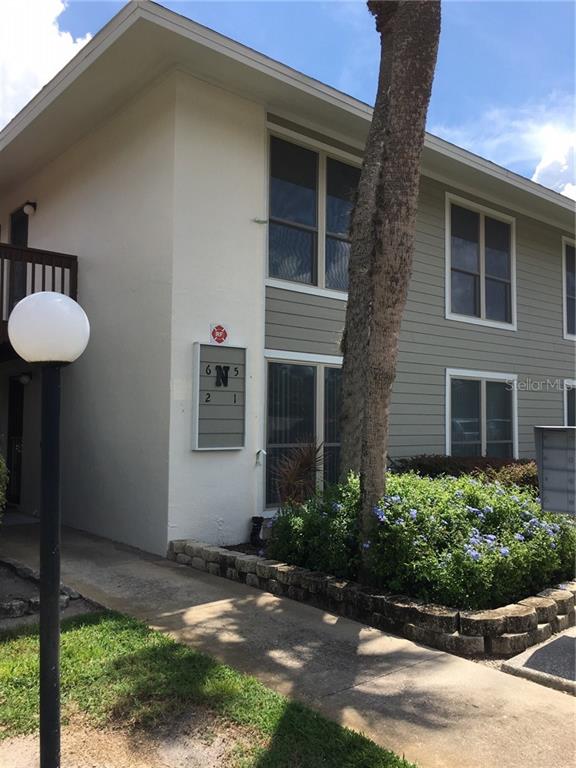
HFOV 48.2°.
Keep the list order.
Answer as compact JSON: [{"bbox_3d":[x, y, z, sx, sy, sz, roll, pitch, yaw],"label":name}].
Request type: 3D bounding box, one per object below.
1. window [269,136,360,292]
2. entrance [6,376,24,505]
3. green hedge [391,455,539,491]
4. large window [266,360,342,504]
[{"bbox_3d":[0.426,-2.148,8.430,1.840,1.850,0.130,3,-4,-41],"label":"window"},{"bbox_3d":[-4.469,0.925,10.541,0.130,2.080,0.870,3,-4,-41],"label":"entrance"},{"bbox_3d":[2.741,1.471,9.595,3.350,0.780,0.800,3,-4,-41],"label":"green hedge"},{"bbox_3d":[0.401,0.642,8.296,1.840,1.810,0.130,3,-4,-41],"label":"large window"}]

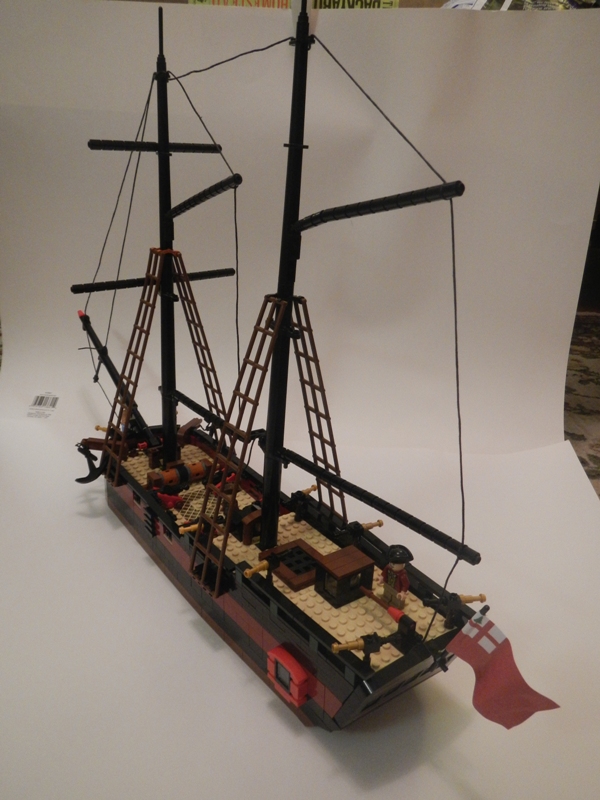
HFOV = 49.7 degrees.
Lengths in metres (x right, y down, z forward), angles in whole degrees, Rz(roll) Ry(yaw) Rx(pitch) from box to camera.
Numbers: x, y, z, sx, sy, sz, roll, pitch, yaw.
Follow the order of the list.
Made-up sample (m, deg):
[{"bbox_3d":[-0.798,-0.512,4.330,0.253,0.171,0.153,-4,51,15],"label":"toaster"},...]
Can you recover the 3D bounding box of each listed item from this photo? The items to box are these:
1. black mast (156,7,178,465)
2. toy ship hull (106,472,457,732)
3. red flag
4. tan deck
[{"bbox_3d":[-0.117,-0.117,0.568,0.013,0.395,0.013,-12,26,-34],"label":"black mast"},{"bbox_3d":[-0.052,0.112,0.540,0.104,0.076,0.424,-13,26,-34],"label":"toy ship hull"},{"bbox_3d":[0.101,0.141,0.332,0.014,0.044,0.055,-13,50,-34],"label":"red flag"},{"bbox_3d":[-0.051,0.103,0.536,0.088,0.024,0.388,-13,26,-34],"label":"tan deck"}]

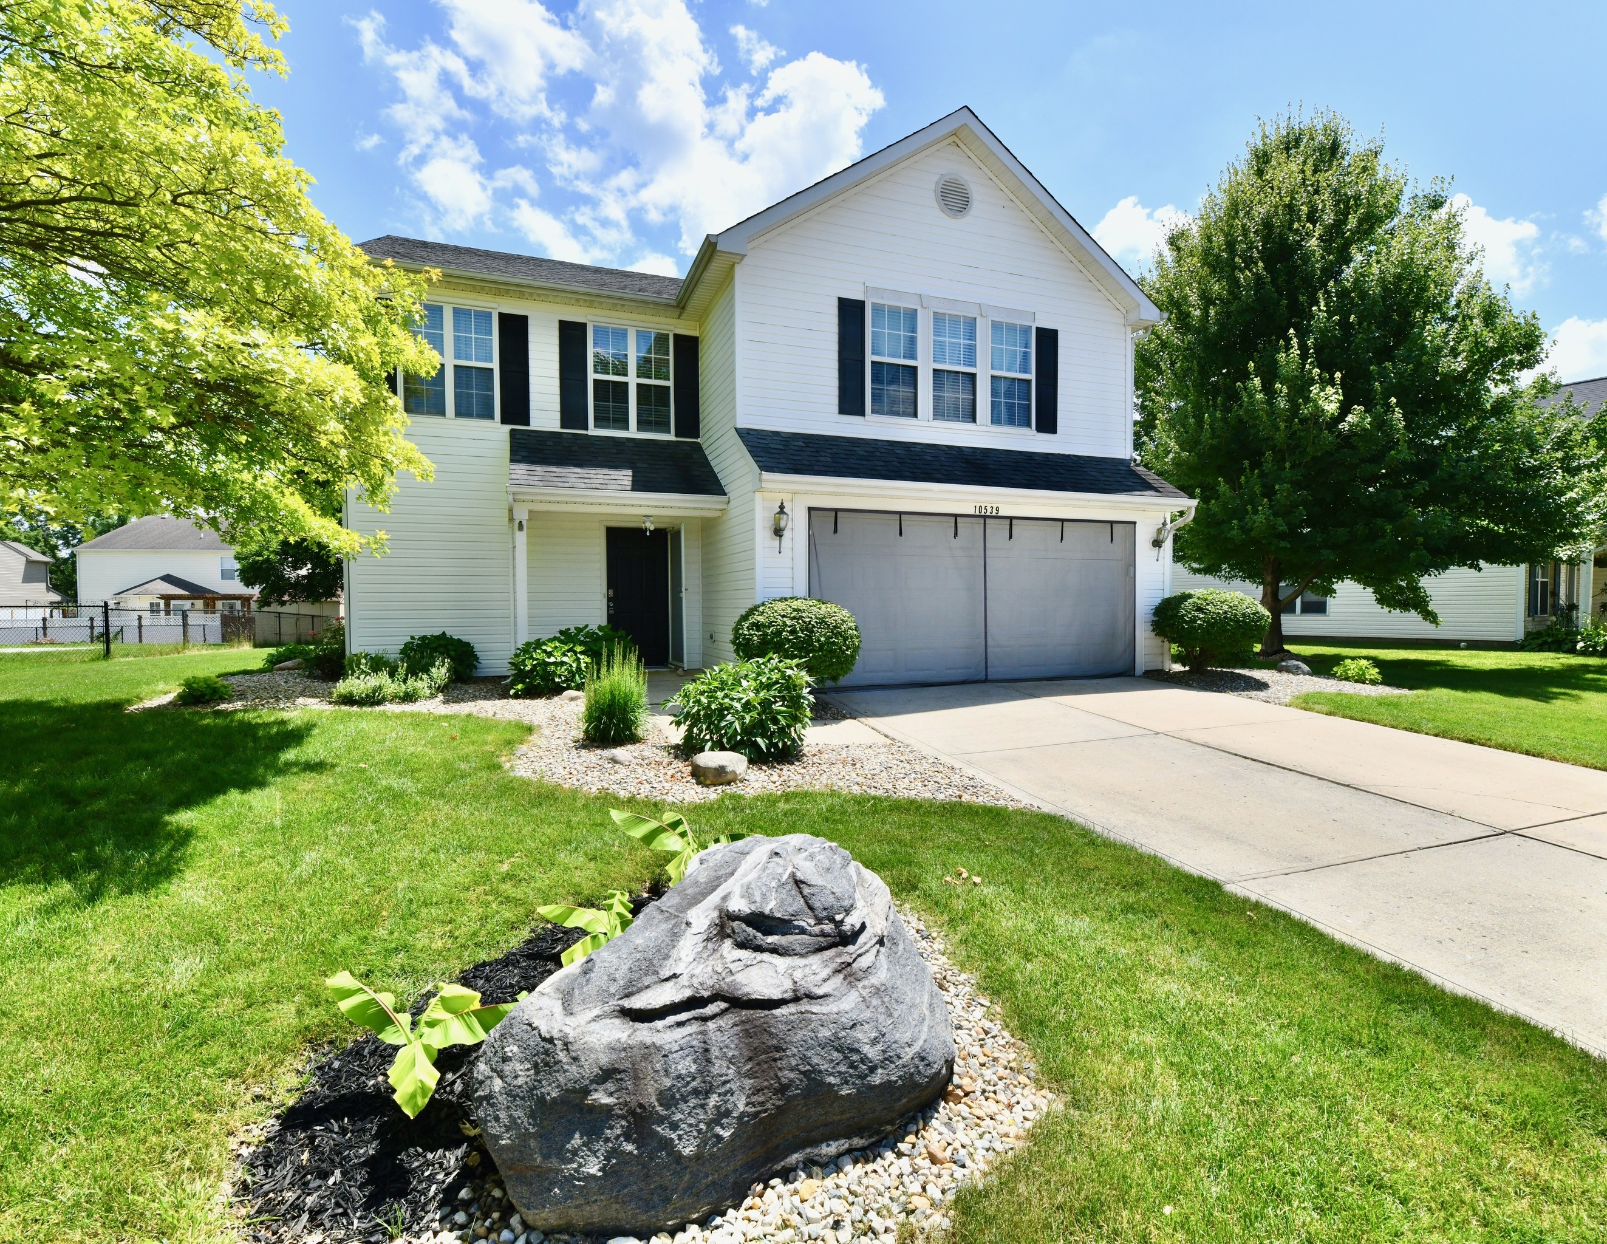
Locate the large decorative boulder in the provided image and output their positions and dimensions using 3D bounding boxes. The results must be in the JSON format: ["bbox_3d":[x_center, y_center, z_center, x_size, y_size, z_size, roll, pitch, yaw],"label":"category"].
[{"bbox_3d":[-0.265,1.025,2.120,1.280,0.650,0.860,-1,2,-24],"label":"large decorative boulder"}]

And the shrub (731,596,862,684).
[{"bbox_3d":[-0.068,0.296,7.500,1.340,1.050,1.300,0,1,-1],"label":"shrub"}]

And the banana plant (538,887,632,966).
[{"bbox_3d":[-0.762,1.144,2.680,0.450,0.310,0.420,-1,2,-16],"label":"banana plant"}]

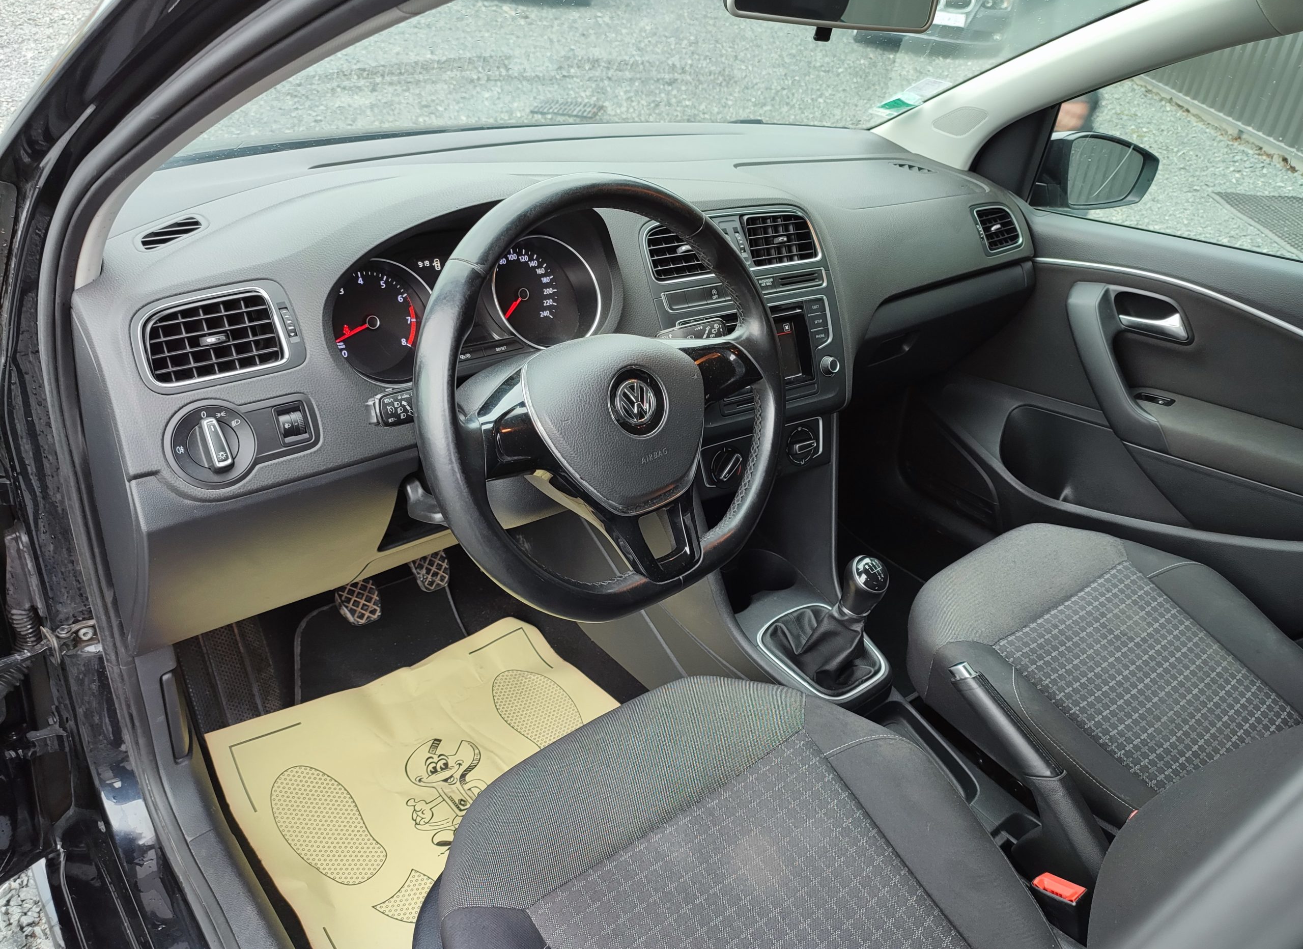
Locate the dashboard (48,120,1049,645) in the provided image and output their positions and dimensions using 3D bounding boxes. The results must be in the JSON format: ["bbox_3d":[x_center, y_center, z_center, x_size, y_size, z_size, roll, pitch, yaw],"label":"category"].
[{"bbox_3d":[-0.026,-0.264,1.351,1.410,0.420,0.560,-16,35,-34],"label":"dashboard"}]

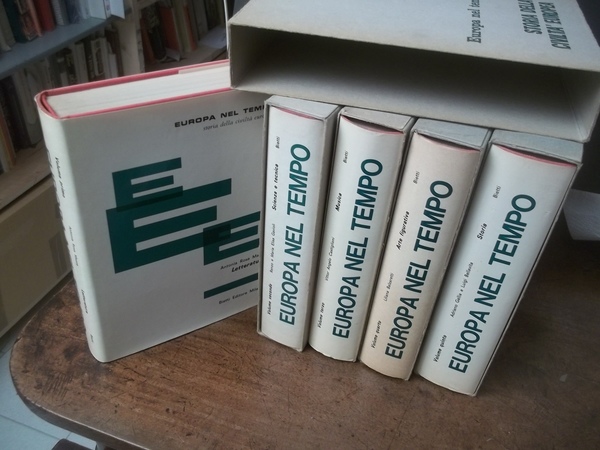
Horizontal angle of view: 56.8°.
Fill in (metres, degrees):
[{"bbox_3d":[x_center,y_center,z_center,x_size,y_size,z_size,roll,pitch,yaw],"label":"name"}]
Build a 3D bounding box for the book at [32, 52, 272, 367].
[{"bbox_3d":[-0.094,-0.003,0.439,0.170,0.240,0.036,-18,48,-27],"label":"book"}]

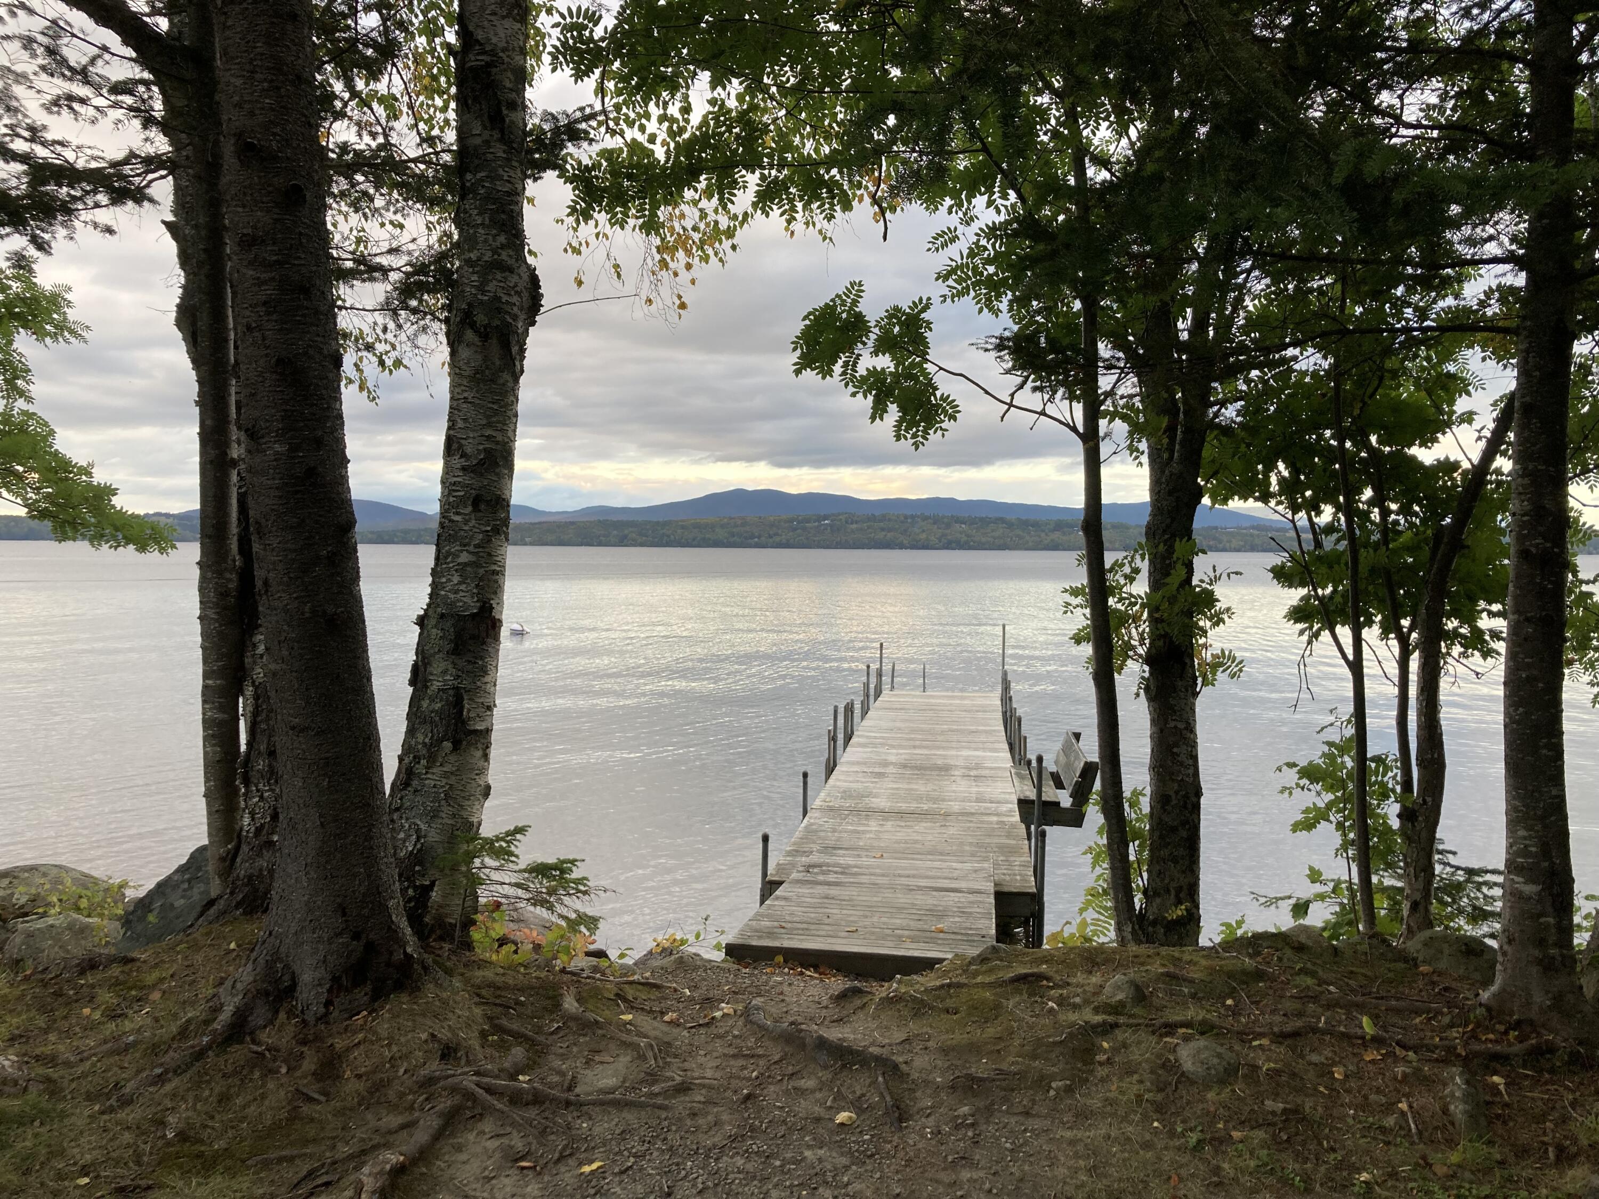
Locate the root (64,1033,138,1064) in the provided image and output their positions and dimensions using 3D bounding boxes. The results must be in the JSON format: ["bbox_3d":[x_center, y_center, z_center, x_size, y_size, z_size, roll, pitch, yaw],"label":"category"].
[{"bbox_3d":[-2.330,1.503,4.325,0.080,0.060,0.302,1,2,18],"label":"root"}]

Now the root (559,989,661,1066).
[{"bbox_3d":[-0.752,1.671,5.075,0.120,0.130,0.833,-1,3,-35],"label":"root"}]

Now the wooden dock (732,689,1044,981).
[{"bbox_3d":[1.312,1.738,13.549,1.880,0.566,14.492,1,2,8],"label":"wooden dock"}]

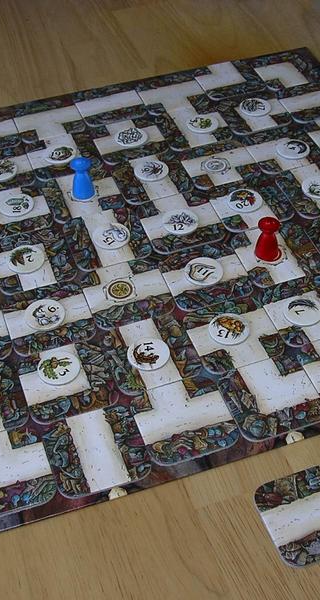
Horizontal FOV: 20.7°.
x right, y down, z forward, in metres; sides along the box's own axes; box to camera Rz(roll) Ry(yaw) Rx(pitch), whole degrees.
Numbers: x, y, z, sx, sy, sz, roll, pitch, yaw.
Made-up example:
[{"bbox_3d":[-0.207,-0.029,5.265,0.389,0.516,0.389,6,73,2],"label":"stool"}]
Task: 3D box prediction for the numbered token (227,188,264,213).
[{"bbox_3d":[0.058,-0.068,0.599,0.024,0.002,0.024,-1,46,1],"label":"numbered token"}]

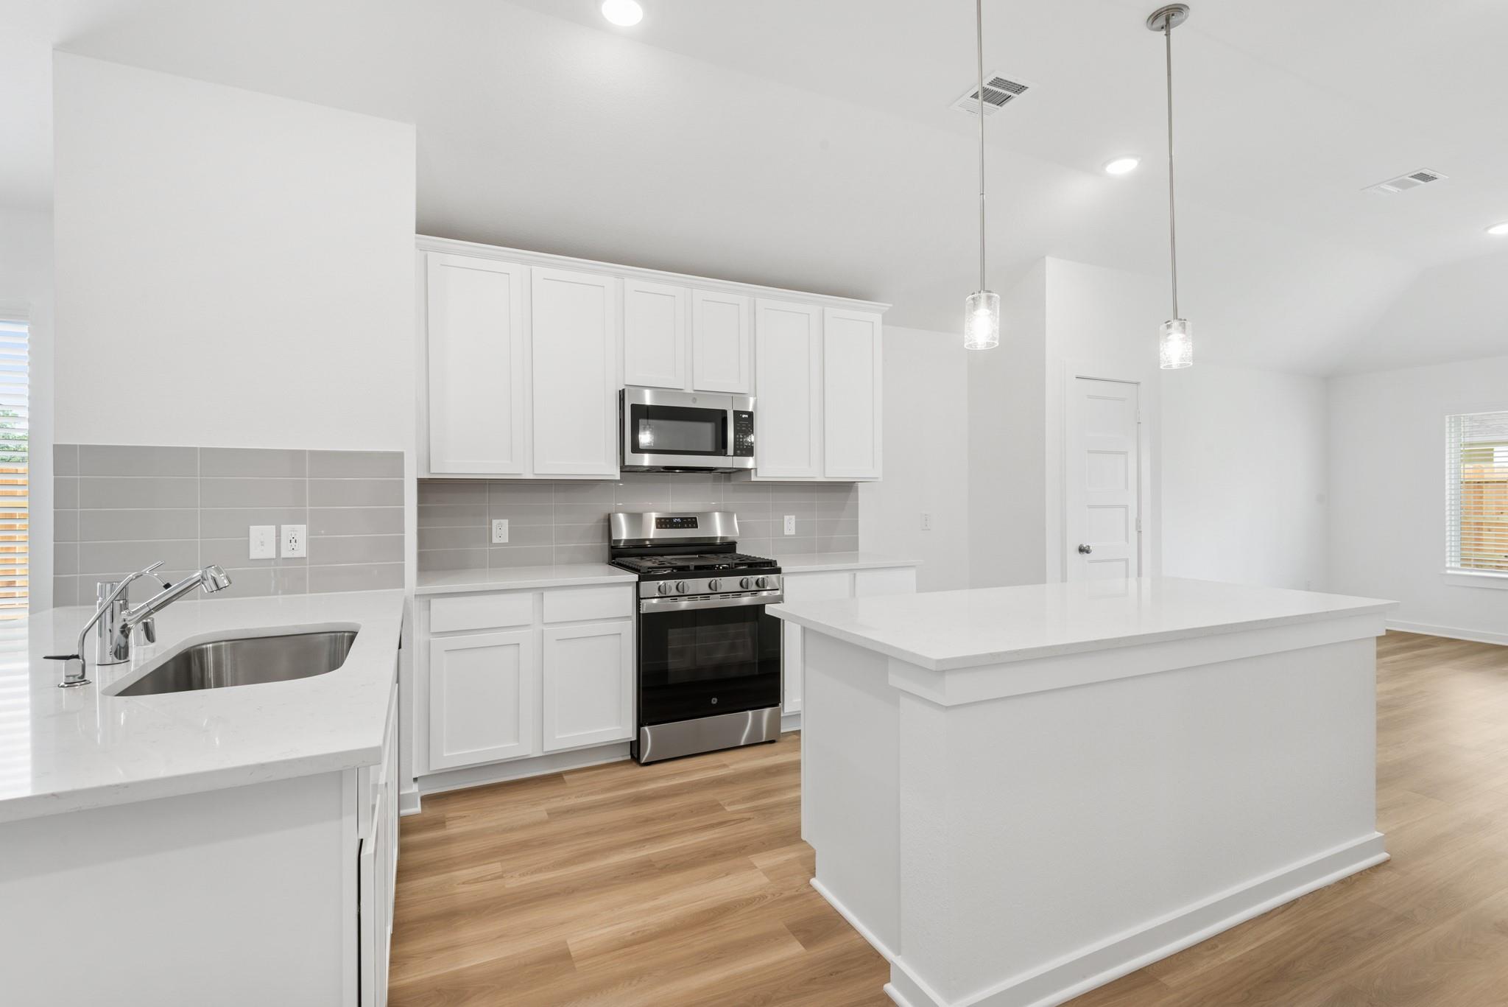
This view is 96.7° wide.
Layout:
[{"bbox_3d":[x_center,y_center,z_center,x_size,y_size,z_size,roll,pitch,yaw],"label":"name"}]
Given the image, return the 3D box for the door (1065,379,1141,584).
[{"bbox_3d":[2.334,0.220,4.422,0.629,2.035,0.045,0,0,-26],"label":"door"}]

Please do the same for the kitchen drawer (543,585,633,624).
[{"bbox_3d":[-0.874,0.473,3.348,0.408,0.145,0.500,0,0,-26],"label":"kitchen drawer"}]

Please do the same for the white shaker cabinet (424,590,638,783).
[{"bbox_3d":[-1.120,0.788,3.298,0.948,0.813,0.625,0,0,-26],"label":"white shaker cabinet"}]

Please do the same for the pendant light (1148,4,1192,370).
[{"bbox_3d":[1.539,-1.159,2.475,0.136,1.302,0.136,0,0,-26],"label":"pendant light"}]

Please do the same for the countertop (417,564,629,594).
[{"bbox_3d":[-1.115,0.364,3.290,0.953,0.033,0.655,0,0,-26],"label":"countertop"}]

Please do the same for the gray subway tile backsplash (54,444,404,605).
[{"bbox_3d":[-1.870,0.078,2.465,1.041,0.545,0.015,0,0,-26],"label":"gray subway tile backsplash"}]

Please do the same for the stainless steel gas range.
[{"bbox_3d":[-0.323,0.653,3.640,0.763,1.200,0.690,0,0,-26],"label":"stainless steel gas range"}]

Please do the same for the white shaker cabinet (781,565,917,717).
[{"bbox_3d":[0.422,0.785,4.040,0.918,0.813,0.625,0,0,-26],"label":"white shaker cabinet"}]

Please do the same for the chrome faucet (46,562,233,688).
[{"bbox_3d":[-1.292,0.237,1.429,0.250,0.230,0.255,0,0,-26],"label":"chrome faucet"}]

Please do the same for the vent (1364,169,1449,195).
[{"bbox_3d":[3.702,-1.809,3.829,0.260,0.020,0.290,0,0,-26],"label":"vent"}]

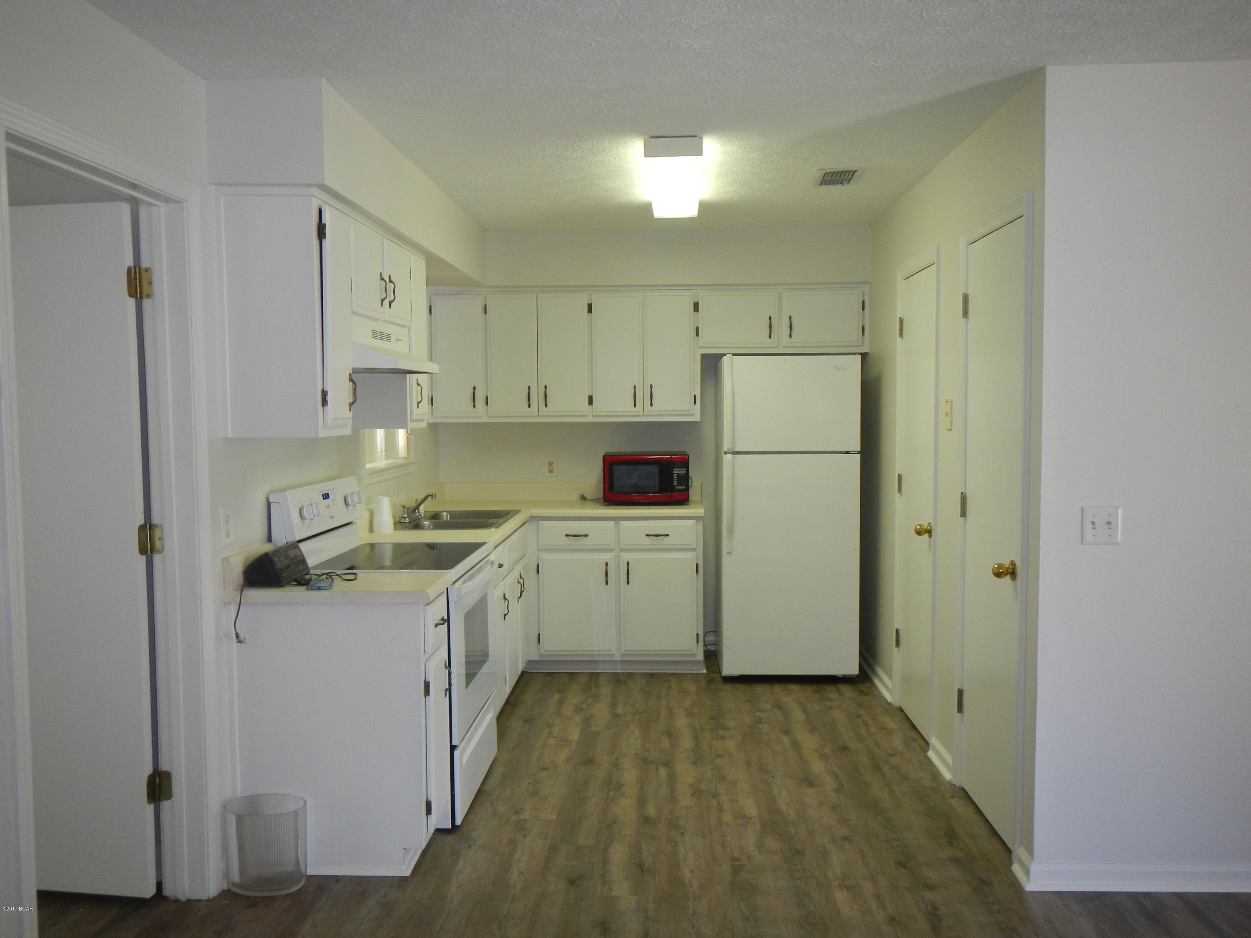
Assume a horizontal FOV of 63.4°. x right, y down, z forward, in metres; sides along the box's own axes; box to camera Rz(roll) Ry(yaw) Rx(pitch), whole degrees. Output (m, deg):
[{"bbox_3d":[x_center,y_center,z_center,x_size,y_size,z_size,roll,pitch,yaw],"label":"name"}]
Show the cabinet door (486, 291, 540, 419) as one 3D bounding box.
[{"bbox_3d":[-0.639,-0.642,5.746,0.290,0.677,0.028,0,4,3],"label":"cabinet door"}]

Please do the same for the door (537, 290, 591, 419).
[{"bbox_3d":[-0.349,-0.641,5.731,0.286,0.678,0.028,0,4,3],"label":"door"}]

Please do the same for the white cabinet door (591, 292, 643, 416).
[{"bbox_3d":[-0.043,-0.642,5.715,0.287,0.682,0.028,0,4,3],"label":"white cabinet door"}]

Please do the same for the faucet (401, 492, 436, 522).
[{"bbox_3d":[-0.982,0.178,4.865,0.160,0.135,0.250,0,4,2],"label":"faucet"}]

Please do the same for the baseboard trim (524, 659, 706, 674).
[{"bbox_3d":[-0.058,1.080,5.557,1.000,0.088,0.022,0,4,3],"label":"baseboard trim"}]

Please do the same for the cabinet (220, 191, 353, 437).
[{"bbox_3d":[-1.068,-0.480,3.226,0.322,0.748,0.325,0,4,2],"label":"cabinet"}]

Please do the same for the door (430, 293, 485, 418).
[{"bbox_3d":[-0.954,-0.642,5.762,0.308,0.688,0.028,0,4,3],"label":"door"}]

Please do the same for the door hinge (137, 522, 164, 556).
[{"bbox_3d":[-1.385,0.205,2.951,0.078,0.095,0.030,0,4,2],"label":"door hinge"}]

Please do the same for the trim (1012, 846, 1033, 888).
[{"bbox_3d":[1.226,1.228,3.126,0.022,0.088,0.148,0,4,3],"label":"trim"}]

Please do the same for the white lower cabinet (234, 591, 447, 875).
[{"bbox_3d":[-0.908,0.840,3.310,0.625,0.870,0.300,0,4,3],"label":"white lower cabinet"}]

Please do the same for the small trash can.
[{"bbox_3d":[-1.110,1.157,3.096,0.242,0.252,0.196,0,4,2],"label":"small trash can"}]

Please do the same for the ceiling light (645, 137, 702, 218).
[{"bbox_3d":[0.203,-1.206,4.258,0.210,0.082,1.230,0,4,2],"label":"ceiling light"}]

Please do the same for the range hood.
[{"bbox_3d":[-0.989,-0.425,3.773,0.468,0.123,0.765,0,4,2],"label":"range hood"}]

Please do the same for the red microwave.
[{"bbox_3d":[0.123,0.053,5.776,0.470,0.278,0.370,0,4,3],"label":"red microwave"}]

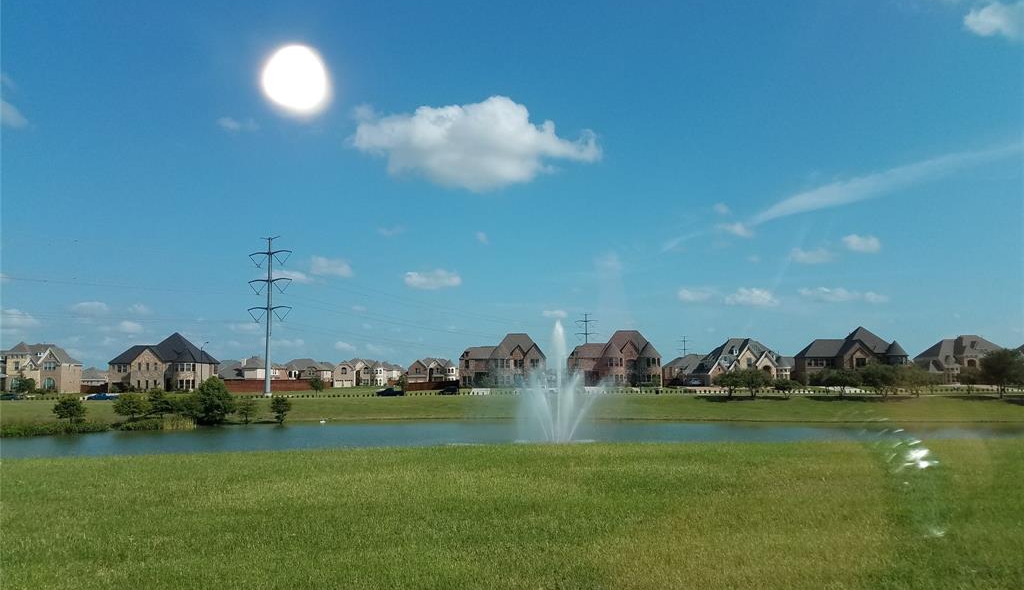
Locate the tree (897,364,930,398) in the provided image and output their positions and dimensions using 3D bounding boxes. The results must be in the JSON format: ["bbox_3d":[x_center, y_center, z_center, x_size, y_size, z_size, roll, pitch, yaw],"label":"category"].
[{"bbox_3d":[72.041,15.386,138.000,6.100,6.190,6.100,-1,-6,0],"label":"tree"}]

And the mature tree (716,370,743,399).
[{"bbox_3d":[39.026,16.059,138.000,4.670,5.380,4.670,-1,-6,0],"label":"mature tree"}]

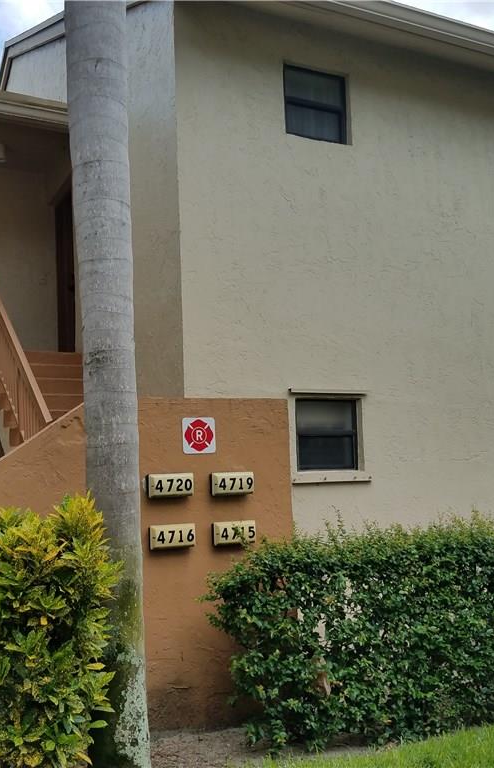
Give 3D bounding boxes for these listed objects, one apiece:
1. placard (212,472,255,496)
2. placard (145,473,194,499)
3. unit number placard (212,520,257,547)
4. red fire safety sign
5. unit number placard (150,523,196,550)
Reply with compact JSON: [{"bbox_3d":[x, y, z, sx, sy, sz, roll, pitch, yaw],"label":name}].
[{"bbox_3d":[-0.093,0.643,4.941,0.292,0.146,0.050,1,-6,-27],"label":"placard"},{"bbox_3d":[-0.469,0.628,4.749,0.292,0.146,0.050,1,-6,-27],"label":"placard"},{"bbox_3d":[-0.082,0.952,4.913,0.292,0.146,0.050,1,-6,-27],"label":"unit number placard"},{"bbox_3d":[-0.303,0.331,4.889,0.228,0.229,0.010,1,-6,-27],"label":"red fire safety sign"},{"bbox_3d":[-0.457,0.936,4.721,0.292,0.146,0.050,1,-6,-27],"label":"unit number placard"}]

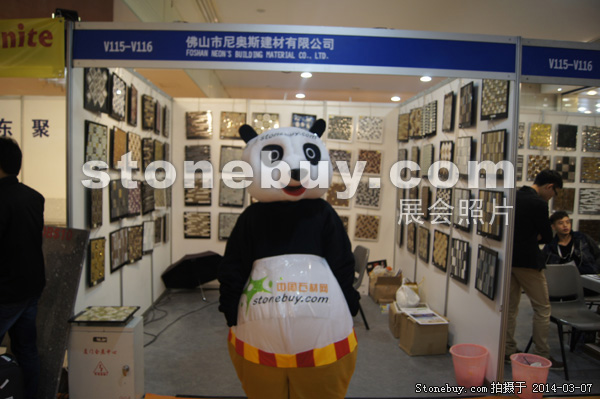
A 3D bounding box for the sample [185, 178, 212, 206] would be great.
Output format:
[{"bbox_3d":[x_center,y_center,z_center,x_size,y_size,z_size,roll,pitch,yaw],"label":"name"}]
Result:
[{"bbox_3d":[-1.331,-0.088,5.900,0.335,0.345,0.030,1,3,-3],"label":"sample"}]

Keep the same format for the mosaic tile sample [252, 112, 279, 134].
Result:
[{"bbox_3d":[-0.445,-0.943,5.865,0.337,0.350,0.030,1,3,-3],"label":"mosaic tile sample"}]

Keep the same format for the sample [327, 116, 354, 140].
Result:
[{"bbox_3d":[0.542,-0.947,6.024,0.337,0.349,0.022,1,3,-7],"label":"sample"}]

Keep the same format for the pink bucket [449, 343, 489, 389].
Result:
[{"bbox_3d":[1.273,1.252,3.372,0.270,0.243,0.270,2,4,0],"label":"pink bucket"}]

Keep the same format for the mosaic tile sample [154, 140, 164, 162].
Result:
[{"bbox_3d":[-1.579,-0.486,5.047,0.026,0.342,0.340,1,4,-3],"label":"mosaic tile sample"}]

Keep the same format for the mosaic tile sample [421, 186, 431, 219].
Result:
[{"bbox_3d":[1.323,0.043,4.703,0.026,0.342,0.340,2,4,2],"label":"mosaic tile sample"}]

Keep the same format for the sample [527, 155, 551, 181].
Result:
[{"bbox_3d":[3.248,-0.415,6.106,0.310,0.352,0.030,1,3,-3],"label":"sample"}]

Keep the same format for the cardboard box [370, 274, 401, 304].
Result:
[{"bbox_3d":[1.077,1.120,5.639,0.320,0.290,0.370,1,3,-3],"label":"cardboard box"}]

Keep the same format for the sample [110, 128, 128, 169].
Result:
[{"bbox_3d":[-1.515,-0.413,3.762,0.028,0.335,0.335,1,3,-4],"label":"sample"}]

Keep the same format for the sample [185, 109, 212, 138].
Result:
[{"bbox_3d":[-1.325,-0.973,5.929,0.339,0.357,0.022,2,4,3],"label":"sample"}]

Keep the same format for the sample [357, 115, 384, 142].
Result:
[{"bbox_3d":[0.947,-0.938,6.067,0.345,0.357,0.025,1,3,-3],"label":"sample"}]

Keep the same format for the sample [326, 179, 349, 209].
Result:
[{"bbox_3d":[0.505,-0.063,5.965,0.315,0.352,0.028,1,3,-4],"label":"sample"}]

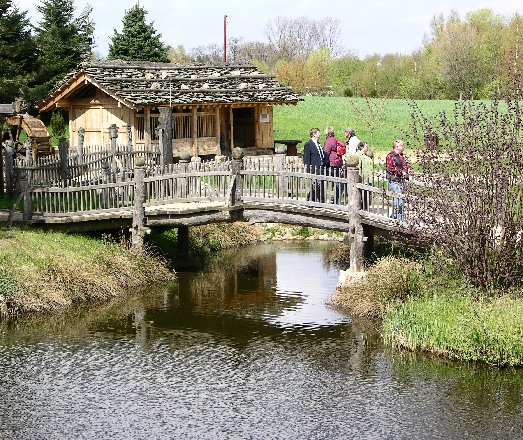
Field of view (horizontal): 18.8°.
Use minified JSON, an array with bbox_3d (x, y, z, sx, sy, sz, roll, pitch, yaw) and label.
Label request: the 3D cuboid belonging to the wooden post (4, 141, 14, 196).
[{"bbox_3d":[-6.987,-1.465,43.800,0.220,1.486,0.220,0,6,0],"label":"wooden post"}]

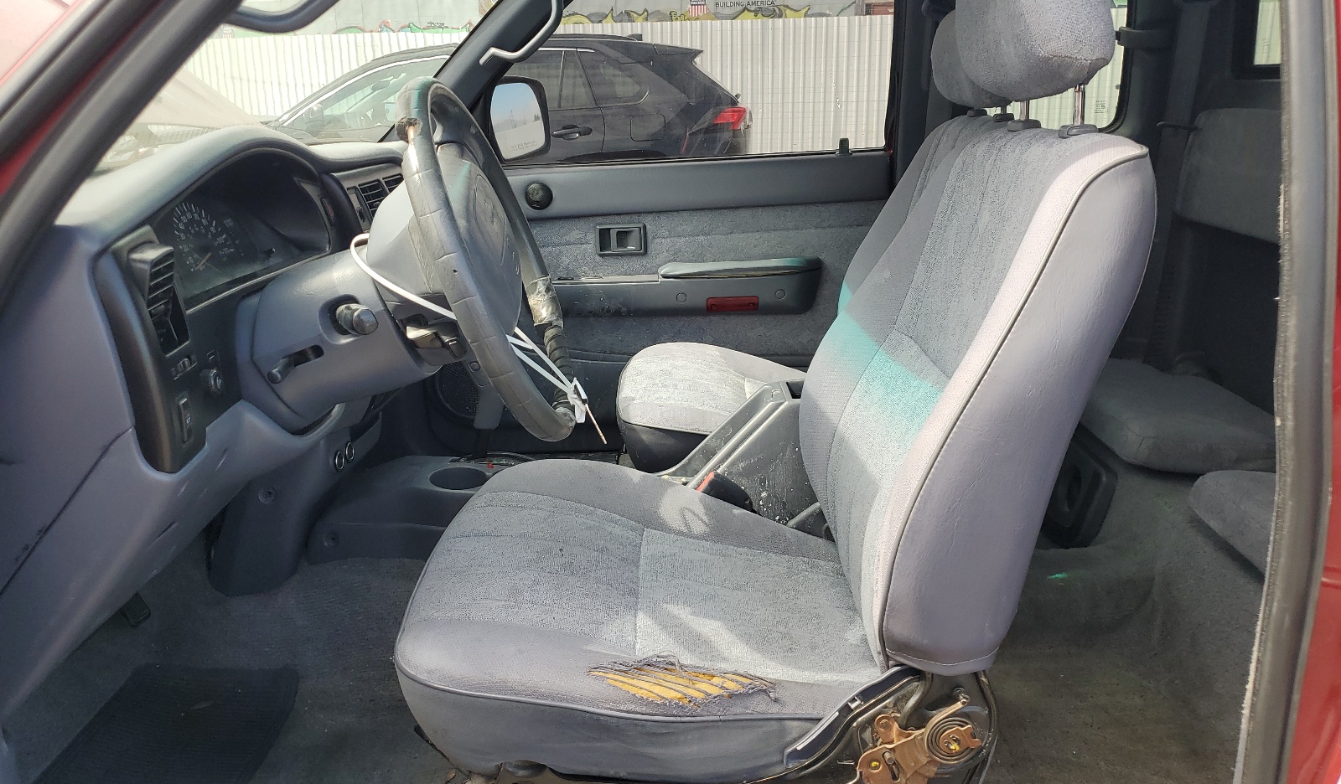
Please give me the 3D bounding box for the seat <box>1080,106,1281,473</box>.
[{"bbox_3d":[0.897,-0.217,1.755,0.350,0.536,0.546,0,14,3],"label":"seat"}]

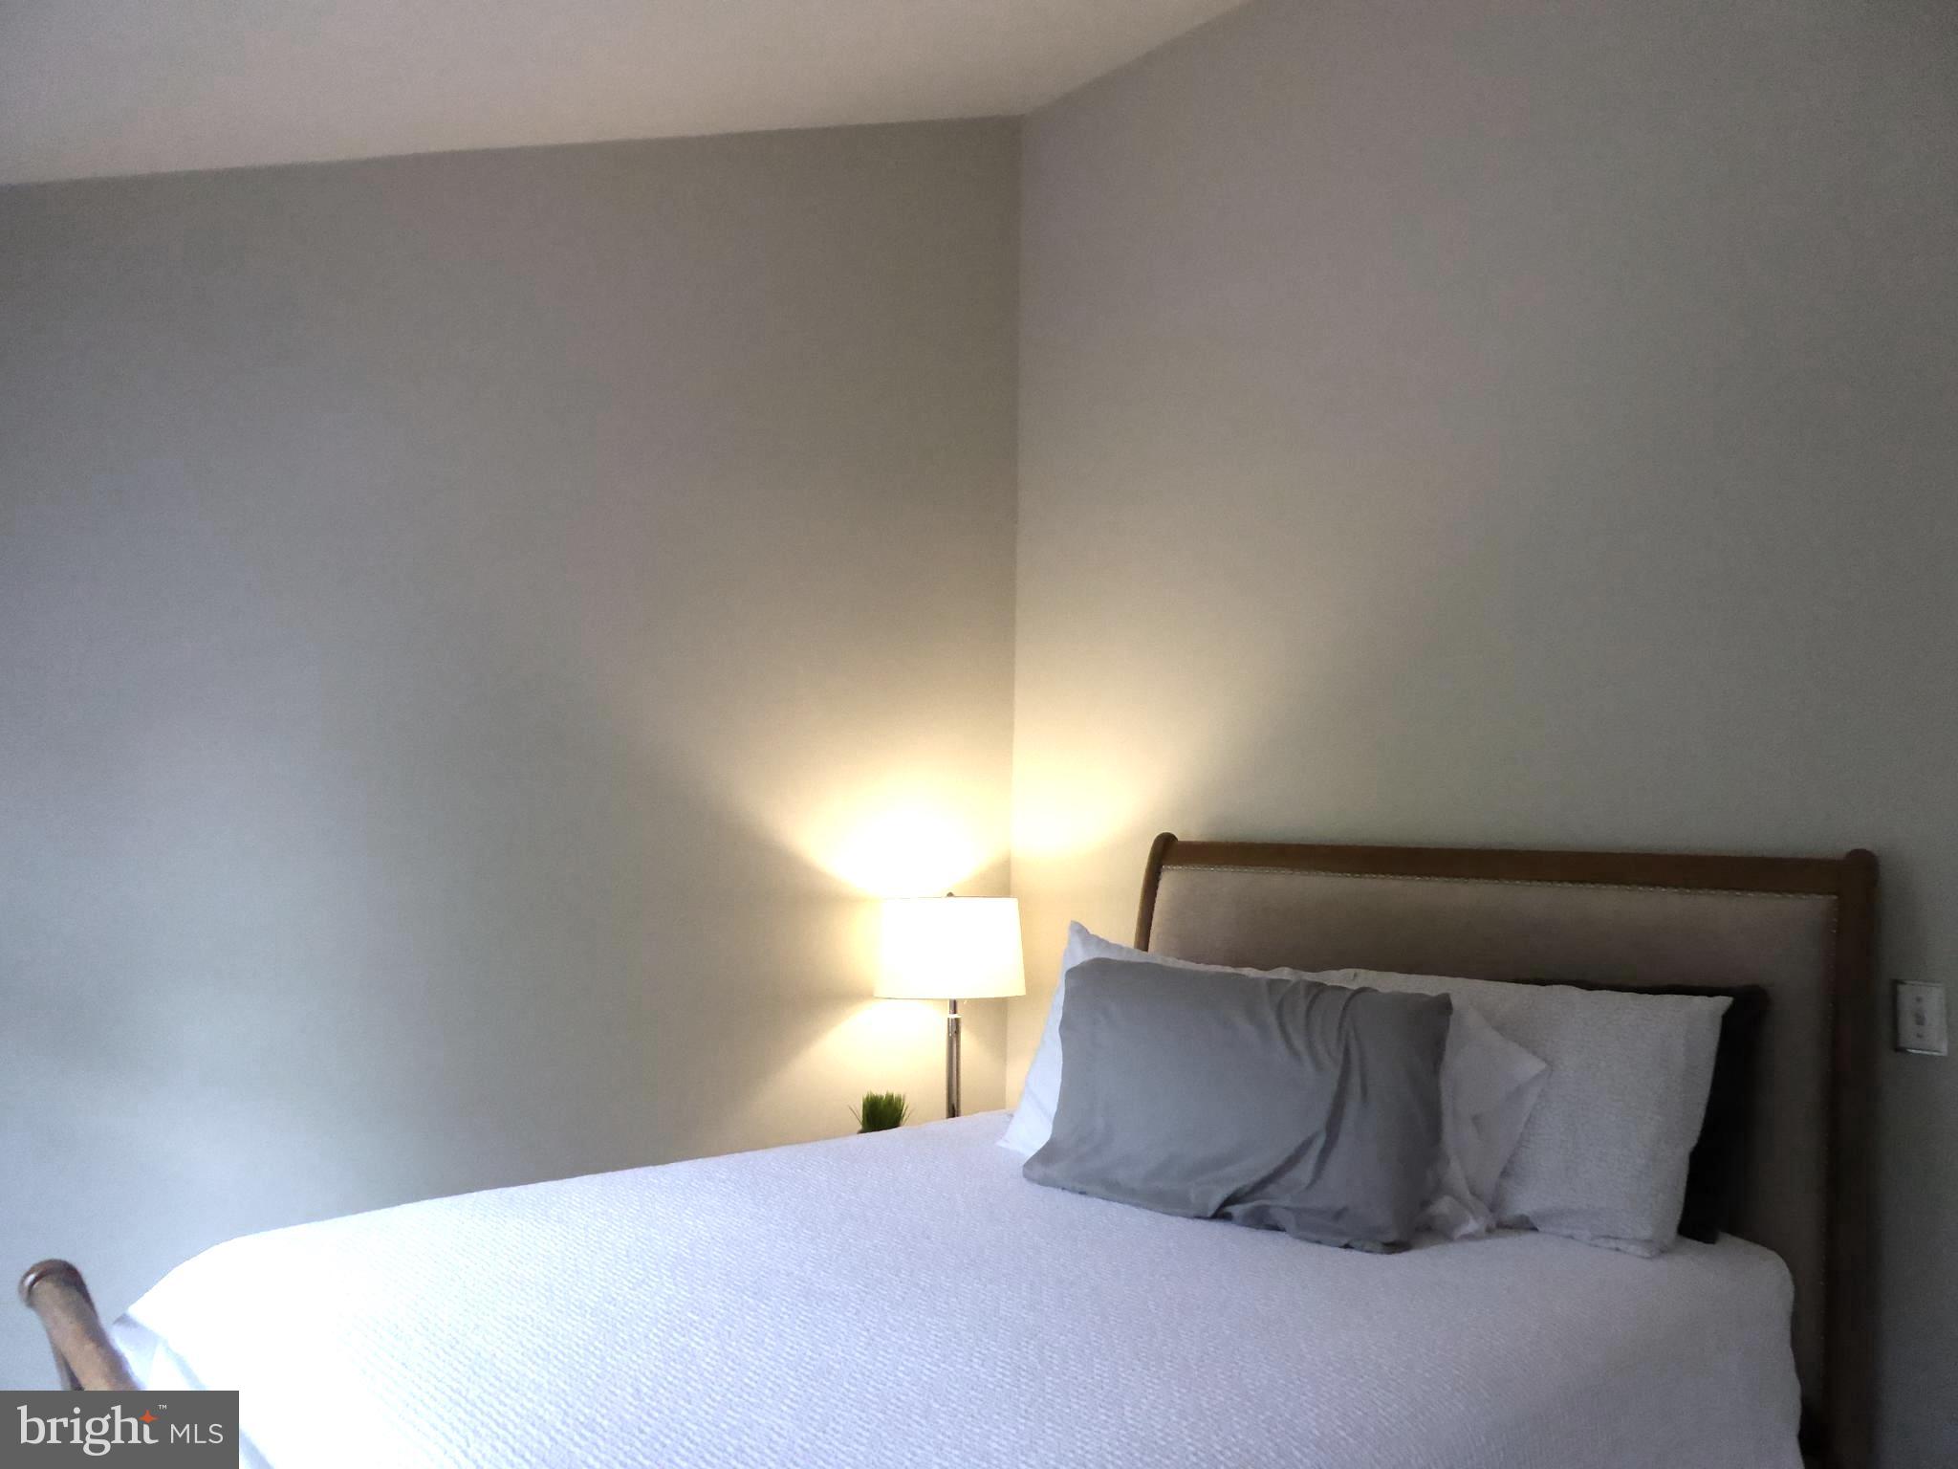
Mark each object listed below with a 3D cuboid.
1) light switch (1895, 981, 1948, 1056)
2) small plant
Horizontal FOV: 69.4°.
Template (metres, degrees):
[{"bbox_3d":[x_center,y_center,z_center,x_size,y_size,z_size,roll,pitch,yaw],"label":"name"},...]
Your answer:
[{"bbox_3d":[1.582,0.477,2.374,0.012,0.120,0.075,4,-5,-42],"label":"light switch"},{"bbox_3d":[-0.236,0.962,3.458,0.125,0.176,0.125,4,-5,-42],"label":"small plant"}]

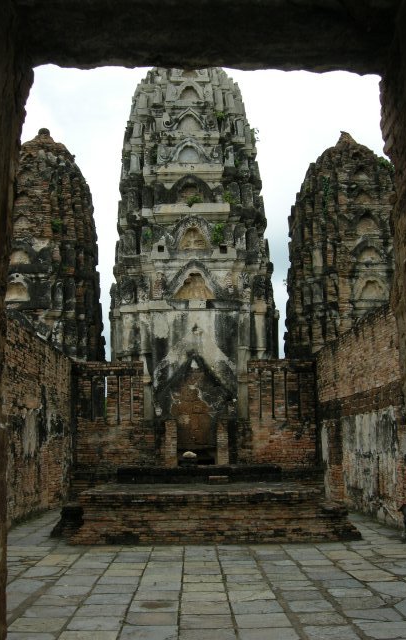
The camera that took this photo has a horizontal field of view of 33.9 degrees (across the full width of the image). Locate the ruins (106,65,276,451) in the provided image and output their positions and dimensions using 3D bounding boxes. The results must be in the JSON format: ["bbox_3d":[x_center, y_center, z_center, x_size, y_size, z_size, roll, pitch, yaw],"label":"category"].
[{"bbox_3d":[-0.388,-2.582,22.122,5.350,14.500,5.400,-1,-10,-1],"label":"ruins"}]

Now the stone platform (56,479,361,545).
[{"bbox_3d":[0.005,3.516,12.320,4.980,0.770,3.300,-1,-10,-1],"label":"stone platform"}]

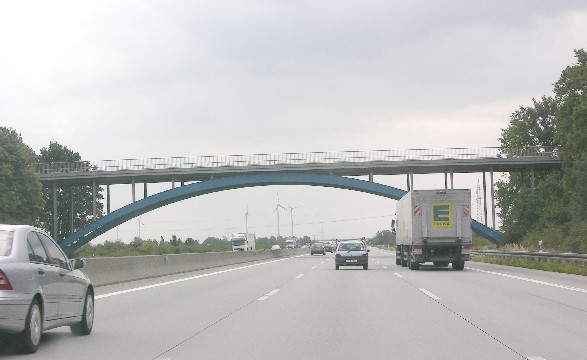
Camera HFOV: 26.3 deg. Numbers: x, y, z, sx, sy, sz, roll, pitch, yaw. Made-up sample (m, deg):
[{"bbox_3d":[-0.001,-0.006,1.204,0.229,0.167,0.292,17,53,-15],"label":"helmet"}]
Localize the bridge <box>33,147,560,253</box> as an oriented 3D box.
[{"bbox_3d":[-0.848,2.624,134.218,57.000,10.300,8.800,-1,-3,4],"label":"bridge"}]

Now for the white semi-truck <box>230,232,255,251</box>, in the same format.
[{"bbox_3d":[-8.563,11.020,216.316,2.550,3.750,16.000,-1,-3,2],"label":"white semi-truck"}]

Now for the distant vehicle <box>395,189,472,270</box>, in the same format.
[{"bbox_3d":[6.820,2.576,62.509,2.550,3.550,16.000,-1,-3,2],"label":"distant vehicle"}]

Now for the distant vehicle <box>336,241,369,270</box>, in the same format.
[{"bbox_3d":[2.891,3.749,61.971,1.640,1.410,3.700,-1,-3,2],"label":"distant vehicle"}]

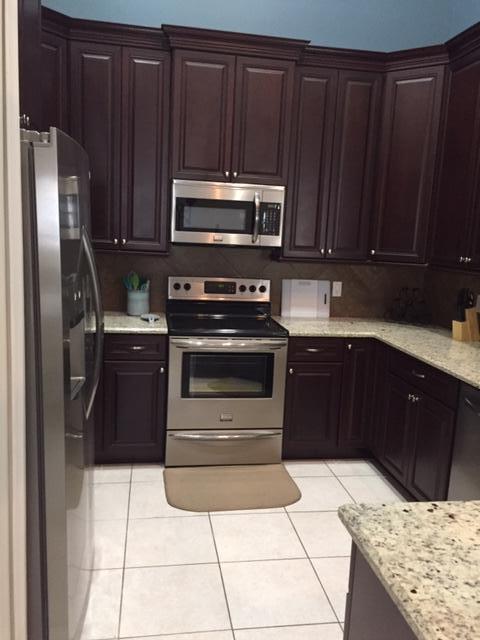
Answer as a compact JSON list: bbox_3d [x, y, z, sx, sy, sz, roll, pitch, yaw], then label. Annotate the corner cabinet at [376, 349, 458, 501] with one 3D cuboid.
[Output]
[{"bbox_3d":[1.270,0.649,3.089,0.620,0.884,0.880,1,9,-9],"label":"corner cabinet"}]

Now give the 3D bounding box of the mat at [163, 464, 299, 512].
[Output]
[{"bbox_3d":[-0.048,1.004,3.224,0.805,0.020,0.577,1,9,-9],"label":"mat"}]

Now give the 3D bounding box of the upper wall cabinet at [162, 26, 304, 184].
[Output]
[{"bbox_3d":[-0.071,-1.350,3.583,0.918,0.884,0.485,1,9,-9],"label":"upper wall cabinet"}]

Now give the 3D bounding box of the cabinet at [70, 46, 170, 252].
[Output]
[{"bbox_3d":[-0.787,-1.093,3.581,0.631,1.266,0.342,1,9,-9],"label":"cabinet"}]

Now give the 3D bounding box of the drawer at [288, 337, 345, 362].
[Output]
[{"bbox_3d":[0.468,0.167,3.750,0.390,0.163,0.485,1,9,-9],"label":"drawer"}]

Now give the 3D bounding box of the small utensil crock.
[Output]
[{"bbox_3d":[-0.722,-0.123,3.834,0.156,0.173,0.156,1,9,-9],"label":"small utensil crock"}]

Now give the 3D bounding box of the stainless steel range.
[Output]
[{"bbox_3d":[-0.123,0.333,3.721,0.757,1.190,0.695,1,9,-9],"label":"stainless steel range"}]

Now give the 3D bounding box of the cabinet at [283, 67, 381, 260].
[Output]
[{"bbox_3d":[0.602,-1.063,3.813,0.627,1.266,0.342,1,9,-9],"label":"cabinet"}]

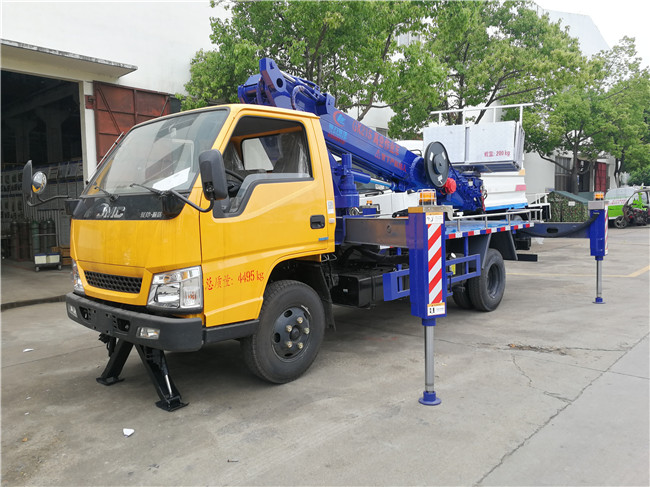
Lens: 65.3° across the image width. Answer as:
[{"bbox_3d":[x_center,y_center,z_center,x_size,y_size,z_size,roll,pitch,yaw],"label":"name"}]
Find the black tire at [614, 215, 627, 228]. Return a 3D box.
[{"bbox_3d":[15.653,-1.121,26.800,0.640,0.640,0.190,0,4,20],"label":"black tire"}]

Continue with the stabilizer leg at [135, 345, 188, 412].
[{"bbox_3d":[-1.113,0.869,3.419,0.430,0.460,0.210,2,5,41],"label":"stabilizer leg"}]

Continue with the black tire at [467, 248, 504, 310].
[{"bbox_3d":[1.989,0.466,6.186,0.195,0.775,0.775,2,5,41],"label":"black tire"}]

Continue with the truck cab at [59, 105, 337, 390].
[{"bbox_3d":[-1.067,-0.034,4.001,1.740,2.040,1.550,2,5,41],"label":"truck cab"}]

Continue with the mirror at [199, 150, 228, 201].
[{"bbox_3d":[-0.625,-0.384,2.858,0.190,0.290,0.110,1,4,30],"label":"mirror"}]

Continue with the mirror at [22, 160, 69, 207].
[{"bbox_3d":[-2.322,-0.499,4.151,0.340,0.370,0.260,2,5,41],"label":"mirror"}]

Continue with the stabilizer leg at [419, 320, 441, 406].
[{"bbox_3d":[0.681,0.778,3.302,0.150,0.560,0.150,-1,3,0],"label":"stabilizer leg"}]

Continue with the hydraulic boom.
[{"bbox_3d":[0.773,-1.033,6.051,0.500,0.600,4.350,2,-8,41],"label":"hydraulic boom"}]

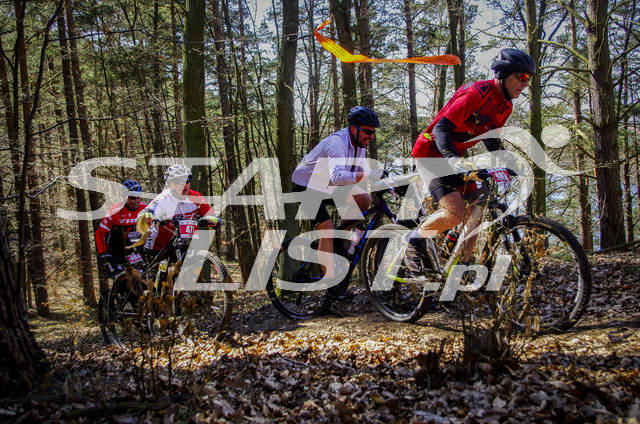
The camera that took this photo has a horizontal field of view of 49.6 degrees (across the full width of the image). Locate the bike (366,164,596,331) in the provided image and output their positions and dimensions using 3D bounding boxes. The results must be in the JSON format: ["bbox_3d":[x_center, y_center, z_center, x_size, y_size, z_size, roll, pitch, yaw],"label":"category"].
[{"bbox_3d":[0.904,0.266,4.591,0.660,1.040,1.880,-7,0,-38],"label":"bike"}]

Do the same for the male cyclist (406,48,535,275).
[{"bbox_3d":[0.925,-0.300,4.450,0.580,1.430,1.020,-7,5,-38],"label":"male cyclist"}]

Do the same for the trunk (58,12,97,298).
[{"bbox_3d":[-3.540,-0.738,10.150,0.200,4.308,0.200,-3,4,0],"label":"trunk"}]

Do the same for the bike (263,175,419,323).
[{"bbox_3d":[0.203,0.353,5.805,1.840,1.030,0.640,-12,-3,42],"label":"bike"}]

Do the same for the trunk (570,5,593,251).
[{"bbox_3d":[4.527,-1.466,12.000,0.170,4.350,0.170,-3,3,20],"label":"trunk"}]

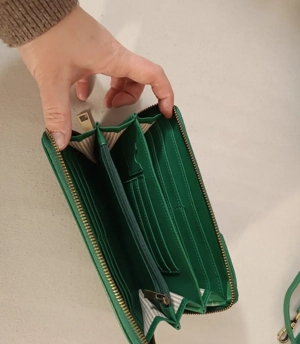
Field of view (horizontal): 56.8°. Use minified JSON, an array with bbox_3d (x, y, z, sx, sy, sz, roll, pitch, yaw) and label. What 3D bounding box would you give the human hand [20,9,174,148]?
[{"bbox_3d":[-0.051,-0.083,0.248,0.106,0.095,0.129,-33,92,1],"label":"human hand"}]

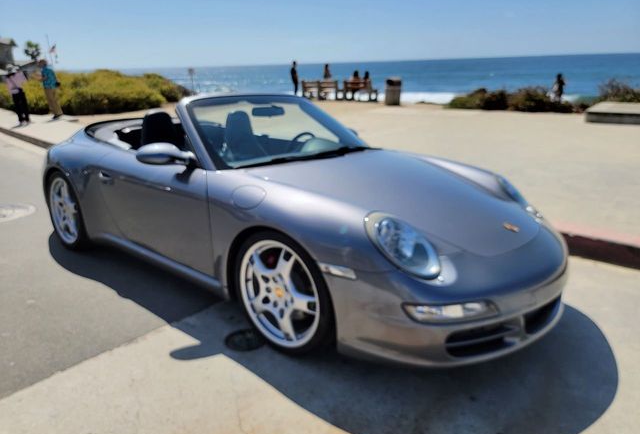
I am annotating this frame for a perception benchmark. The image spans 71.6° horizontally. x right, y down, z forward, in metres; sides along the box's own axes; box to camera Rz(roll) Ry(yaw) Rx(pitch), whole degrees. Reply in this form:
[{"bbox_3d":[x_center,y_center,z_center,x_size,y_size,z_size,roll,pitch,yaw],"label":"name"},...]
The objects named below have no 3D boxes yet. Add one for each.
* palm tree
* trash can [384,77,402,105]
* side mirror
[{"bbox_3d":[-51.731,-28.372,81.107,2.700,6.604,2.700,-13,22,-29],"label":"palm tree"},{"bbox_3d":[2.735,-4.687,16.533,0.610,0.954,0.610,1,19,9],"label":"trash can"},{"bbox_3d":[-0.850,-0.347,2.440,0.250,0.125,0.140,-14,21,-40],"label":"side mirror"}]

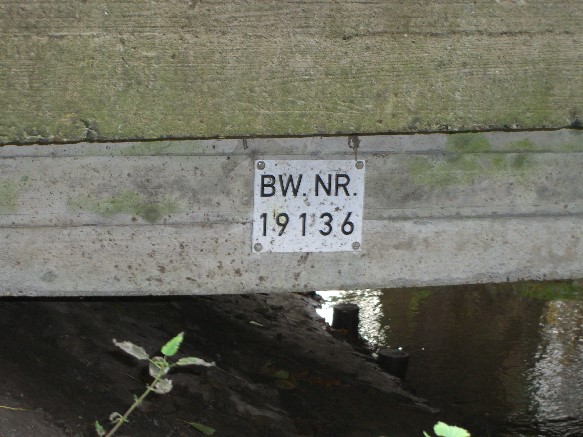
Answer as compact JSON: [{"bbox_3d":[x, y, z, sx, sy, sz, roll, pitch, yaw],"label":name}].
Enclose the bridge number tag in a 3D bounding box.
[{"bbox_3d":[0.033,-0.022,2.964,0.210,0.172,0.005,0,9,-14],"label":"bridge number tag"}]

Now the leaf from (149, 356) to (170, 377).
[{"bbox_3d":[-0.200,0.224,2.420,0.033,0.028,0.020,1,9,0],"label":"leaf"}]

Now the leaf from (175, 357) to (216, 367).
[{"bbox_3d":[-0.147,0.216,2.420,0.060,0.014,0.025,1,9,0],"label":"leaf"}]

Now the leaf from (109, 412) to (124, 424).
[{"bbox_3d":[-0.265,0.303,2.420,0.024,0.017,0.020,1,9,0],"label":"leaf"}]

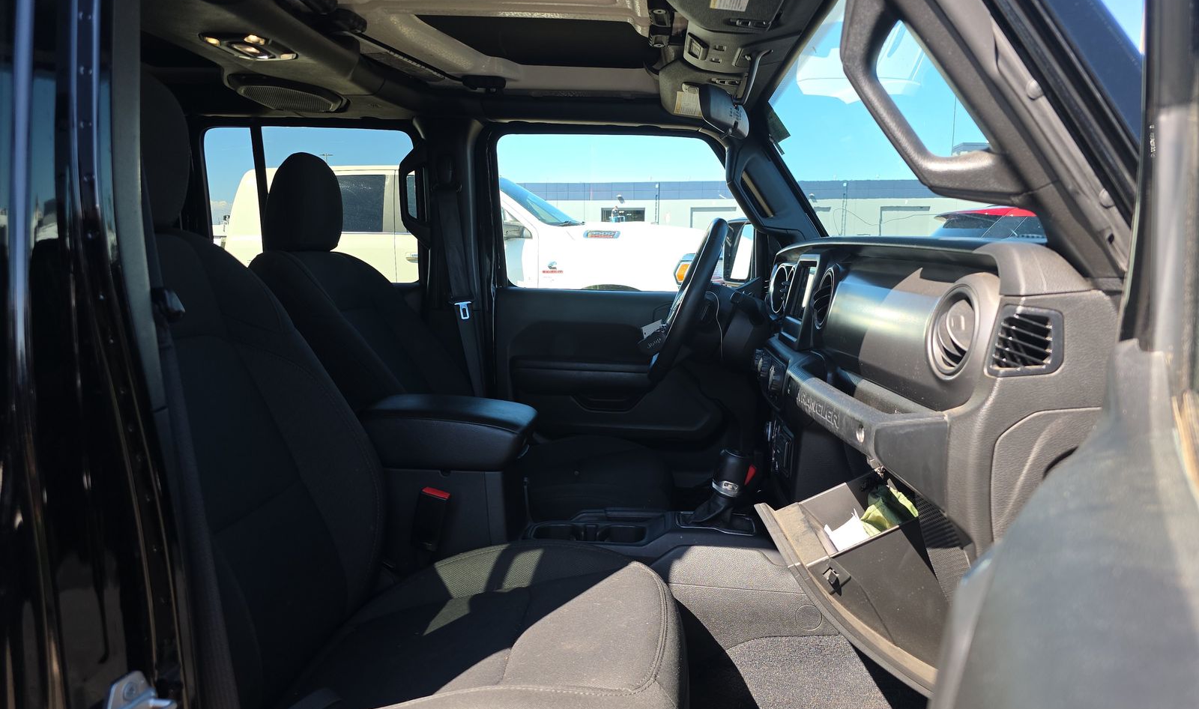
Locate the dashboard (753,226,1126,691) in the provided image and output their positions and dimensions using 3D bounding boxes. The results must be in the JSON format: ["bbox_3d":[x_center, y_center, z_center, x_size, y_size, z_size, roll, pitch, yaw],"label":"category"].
[{"bbox_3d":[0.414,0.043,1.341,0.370,0.490,1.370,1,8,1],"label":"dashboard"}]

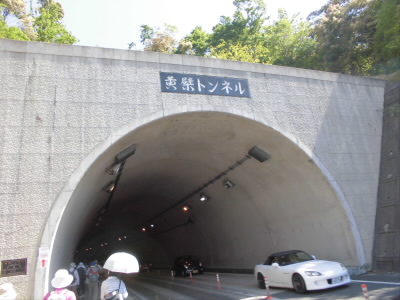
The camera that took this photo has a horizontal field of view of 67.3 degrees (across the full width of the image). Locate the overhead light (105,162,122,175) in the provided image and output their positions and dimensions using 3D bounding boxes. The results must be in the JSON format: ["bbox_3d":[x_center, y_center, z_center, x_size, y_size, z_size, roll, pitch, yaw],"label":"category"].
[{"bbox_3d":[-3.656,0.782,12.695,0.600,0.320,0.380,-46,1,-28],"label":"overhead light"}]

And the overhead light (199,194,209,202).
[{"bbox_3d":[0.278,3.864,23.925,0.600,0.320,0.380,39,-27,-3],"label":"overhead light"}]

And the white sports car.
[{"bbox_3d":[3.670,4.535,11.430,1.750,1.285,4.130,-1,-19,-20],"label":"white sports car"}]

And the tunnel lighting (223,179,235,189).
[{"bbox_3d":[1.847,2.175,19.483,0.600,0.320,0.380,38,-27,-4],"label":"tunnel lighting"}]

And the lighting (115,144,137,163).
[{"bbox_3d":[-3.071,0.145,12.375,0.900,0.270,0.500,-39,-2,-27],"label":"lighting"}]

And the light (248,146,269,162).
[{"bbox_3d":[3.004,0.234,15.189,0.870,0.270,0.520,33,-27,-6],"label":"light"}]

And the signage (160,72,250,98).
[{"bbox_3d":[0.351,-2.796,12.941,4.120,0.930,0.100,-1,-19,-21],"label":"signage"}]

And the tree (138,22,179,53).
[{"bbox_3d":[-3.299,-8.410,24.404,3.500,4.800,3.300,-1,-19,-21],"label":"tree"}]

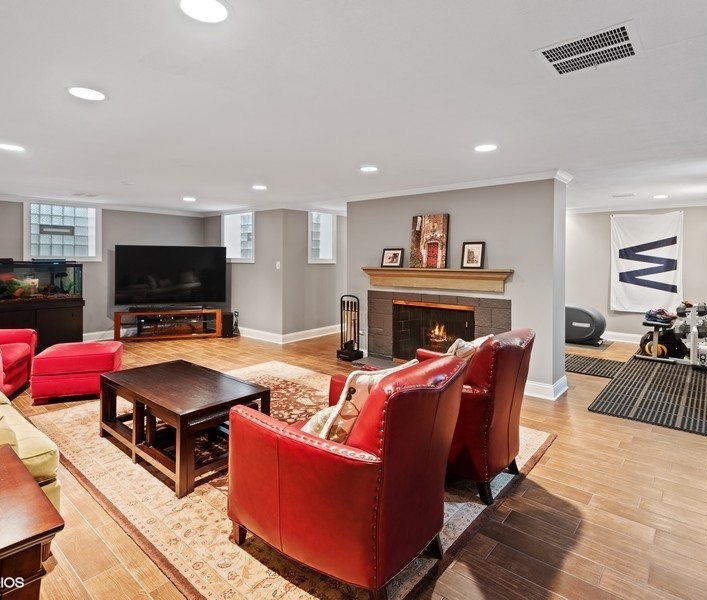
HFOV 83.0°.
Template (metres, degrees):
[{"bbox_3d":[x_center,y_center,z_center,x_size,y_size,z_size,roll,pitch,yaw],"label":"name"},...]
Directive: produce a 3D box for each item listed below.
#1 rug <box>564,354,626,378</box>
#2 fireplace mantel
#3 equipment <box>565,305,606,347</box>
[{"bbox_3d":[2.793,0.795,5.123,1.050,0.020,0.900,4,6,40],"label":"rug"},{"bbox_3d":[0.869,-0.236,4.510,1.822,0.235,0.170,4,6,40],"label":"fireplace mantel"},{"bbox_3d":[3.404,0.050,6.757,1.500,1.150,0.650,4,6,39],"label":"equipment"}]

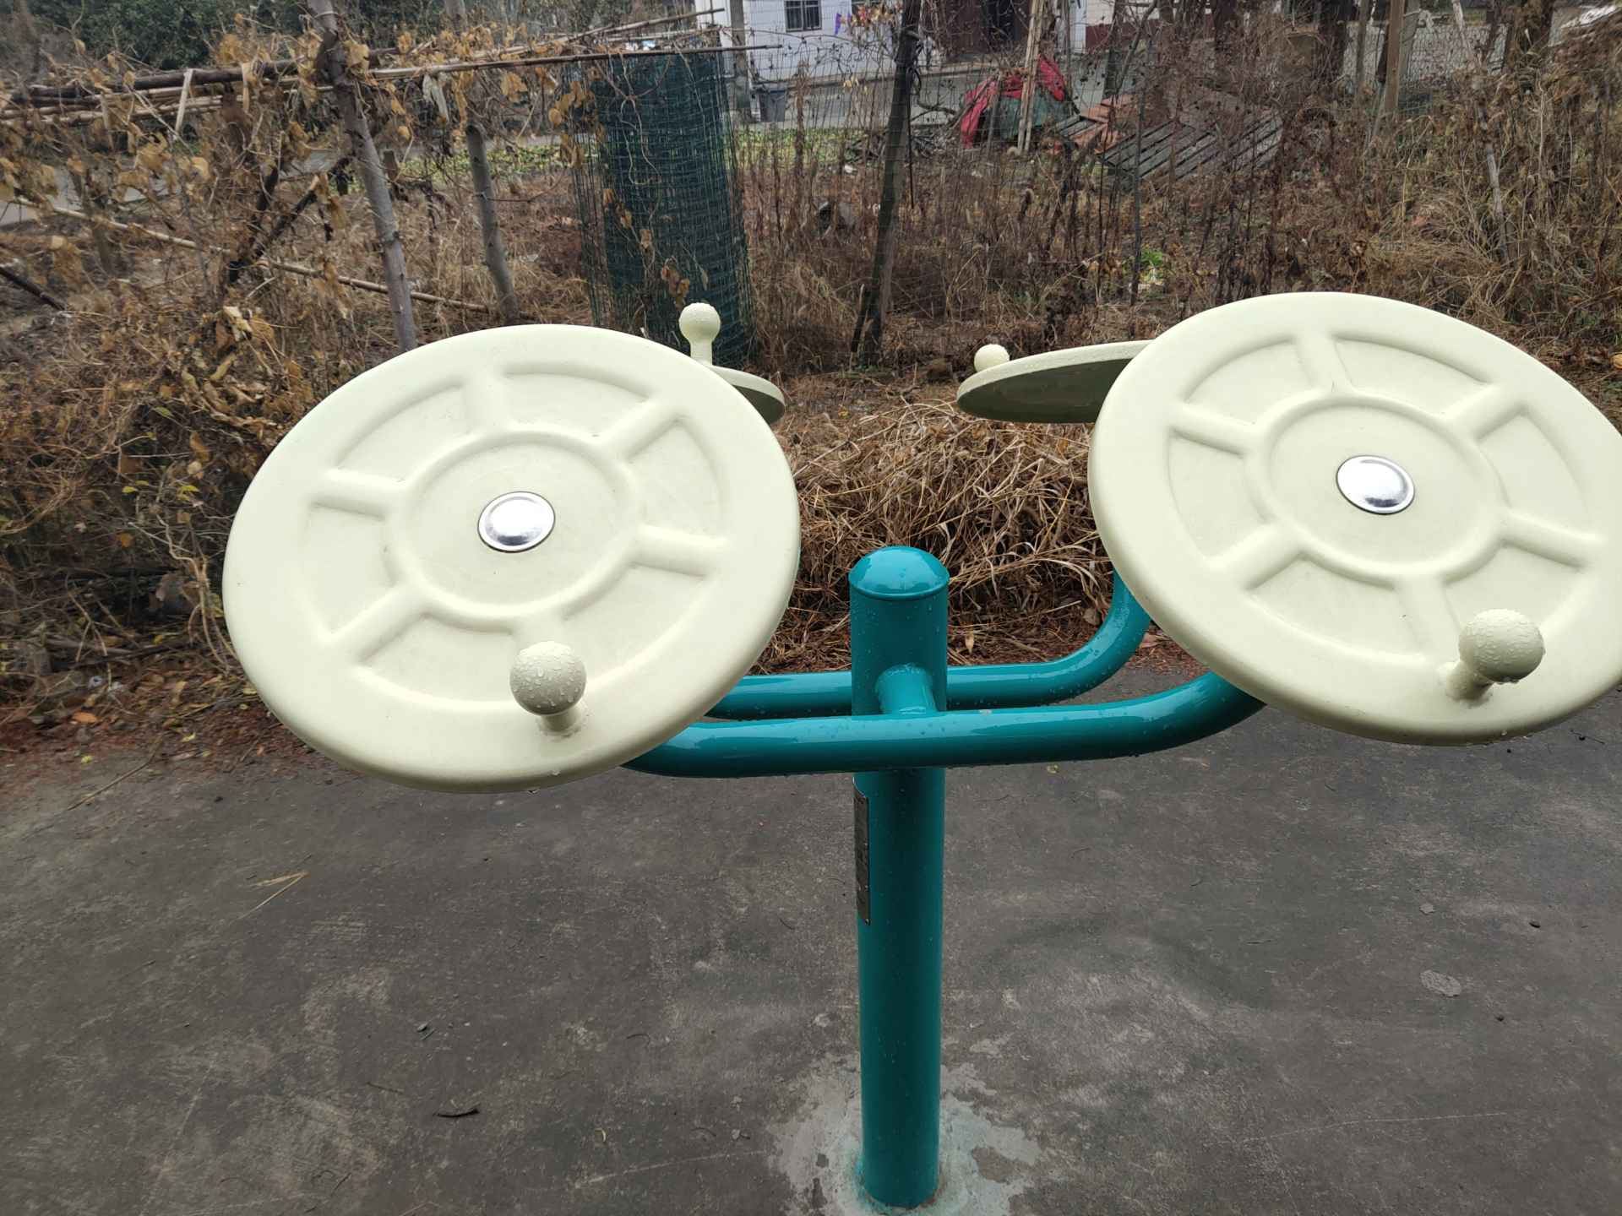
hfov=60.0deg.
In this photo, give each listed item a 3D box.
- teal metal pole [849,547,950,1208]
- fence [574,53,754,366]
[{"bbox_3d":[0.115,0.387,1.827,0.114,1.030,0.114,0,29,4],"label":"teal metal pole"},{"bbox_3d":[-0.600,-1.665,5.920,0.660,1.200,0.580,-5,28,-5],"label":"fence"}]

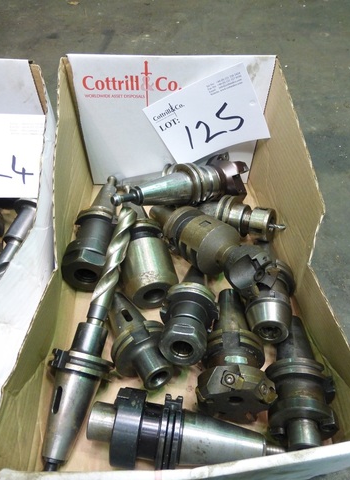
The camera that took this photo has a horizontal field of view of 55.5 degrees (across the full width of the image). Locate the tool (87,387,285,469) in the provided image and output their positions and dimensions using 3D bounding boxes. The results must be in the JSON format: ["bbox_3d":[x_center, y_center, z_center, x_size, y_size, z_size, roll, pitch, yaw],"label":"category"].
[{"bbox_3d":[0.011,0.173,0.292,0.170,0.065,0.065,9,49,1],"label":"tool"}]

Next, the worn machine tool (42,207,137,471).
[{"bbox_3d":[-0.081,0.085,0.338,0.064,0.064,0.268,11,69,8],"label":"worn machine tool"}]

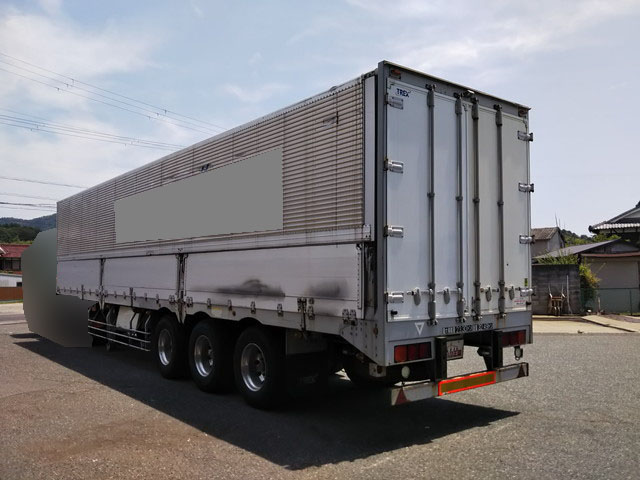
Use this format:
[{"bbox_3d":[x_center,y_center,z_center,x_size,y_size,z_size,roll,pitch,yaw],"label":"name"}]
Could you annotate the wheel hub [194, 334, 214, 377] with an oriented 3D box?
[{"bbox_3d":[-1.625,1.712,8.209,0.170,0.600,0.600,3,-4,-38],"label":"wheel hub"}]

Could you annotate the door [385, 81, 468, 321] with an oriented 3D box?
[{"bbox_3d":[1.134,-0.372,5.660,1.219,2.344,0.090,3,-4,-38],"label":"door"}]

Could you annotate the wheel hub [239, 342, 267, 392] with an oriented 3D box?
[{"bbox_3d":[-0.785,1.649,7.138,0.170,0.600,0.600,3,-4,-38],"label":"wheel hub"}]

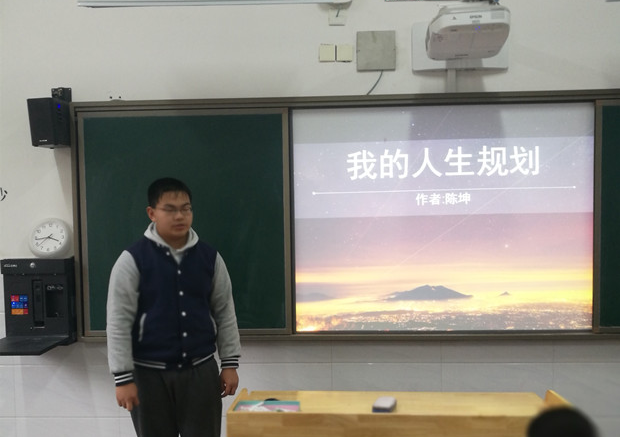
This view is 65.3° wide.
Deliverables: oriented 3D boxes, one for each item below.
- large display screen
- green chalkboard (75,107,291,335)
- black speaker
[{"bbox_3d":[0.711,0.006,2.612,1.588,1.204,0.040,-1,2,2],"label":"large display screen"},{"bbox_3d":[-0.674,0.028,2.639,1.147,1.222,0.040,-1,2,2],"label":"green chalkboard"},{"bbox_3d":[-1.319,-0.478,2.460,0.121,0.227,0.159,-2,3,1],"label":"black speaker"}]

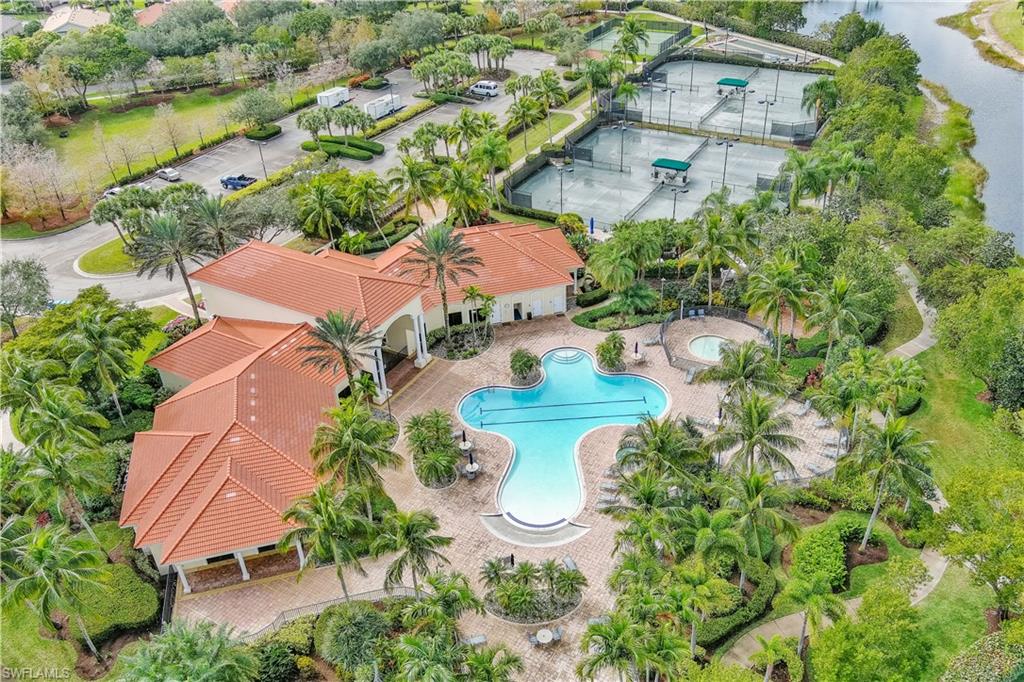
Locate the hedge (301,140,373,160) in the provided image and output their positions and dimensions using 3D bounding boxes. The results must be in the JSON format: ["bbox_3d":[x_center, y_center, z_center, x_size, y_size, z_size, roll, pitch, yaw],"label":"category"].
[{"bbox_3d":[-29.701,-32.386,140.585,15.167,0.900,2.279,16,38,26],"label":"hedge"}]

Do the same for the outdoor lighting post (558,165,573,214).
[{"bbox_3d":[6.680,-19.097,106.325,1.700,6.700,1.200,16,38,26],"label":"outdoor lighting post"}]

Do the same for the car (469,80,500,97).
[{"bbox_3d":[-5.233,-47.340,153.908,5.700,2.400,2.050,21,40,32],"label":"car"}]

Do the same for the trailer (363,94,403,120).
[{"bbox_3d":[-22.891,-41.502,146.536,2.350,2.560,6.600,16,38,26],"label":"trailer"}]

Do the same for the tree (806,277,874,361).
[{"bbox_3d":[29.505,-1.351,75.078,6.466,9.255,6.143,12,36,21],"label":"tree"}]

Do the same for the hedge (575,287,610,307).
[{"bbox_3d":[9.506,-4.984,95.781,4.040,1.000,1.593,-17,36,-19],"label":"hedge"}]

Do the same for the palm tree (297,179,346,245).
[{"bbox_3d":[-24.249,-15.565,106.784,5.905,9.576,5.728,-3,33,0],"label":"palm tree"}]

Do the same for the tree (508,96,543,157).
[{"bbox_3d":[2.048,-31.896,123.726,5.000,8.800,5.000,-3,33,0],"label":"tree"}]

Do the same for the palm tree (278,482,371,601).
[{"bbox_3d":[-11.625,13.882,53.646,6.102,10.878,5.797,-13,35,-15],"label":"palm tree"}]

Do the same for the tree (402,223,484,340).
[{"bbox_3d":[-6.568,-5.087,80.135,7.600,12.300,7.600,-3,33,0],"label":"tree"}]

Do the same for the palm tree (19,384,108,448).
[{"bbox_3d":[-35.049,7.880,65.517,7.396,9.800,7.026,-24,39,-28],"label":"palm tree"}]

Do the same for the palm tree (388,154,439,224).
[{"bbox_3d":[-11.932,-16.831,100.564,6.300,10.900,6.300,-3,33,0],"label":"palm tree"}]

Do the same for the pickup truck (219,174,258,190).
[{"bbox_3d":[-40.184,-23.295,120.456,5.500,1.800,2.050,12,36,22],"label":"pickup truck"}]

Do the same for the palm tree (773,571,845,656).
[{"bbox_3d":[17.776,17.339,50.061,4.391,6.582,4.171,13,37,23],"label":"palm tree"}]

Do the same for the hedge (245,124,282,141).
[{"bbox_3d":[-42.018,-34.956,139.134,4.200,0.860,5.000,12,36,22],"label":"hedge"}]

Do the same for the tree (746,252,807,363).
[{"bbox_3d":[24.279,-2.450,75.687,6.200,11.000,6.200,-3,33,0],"label":"tree"}]

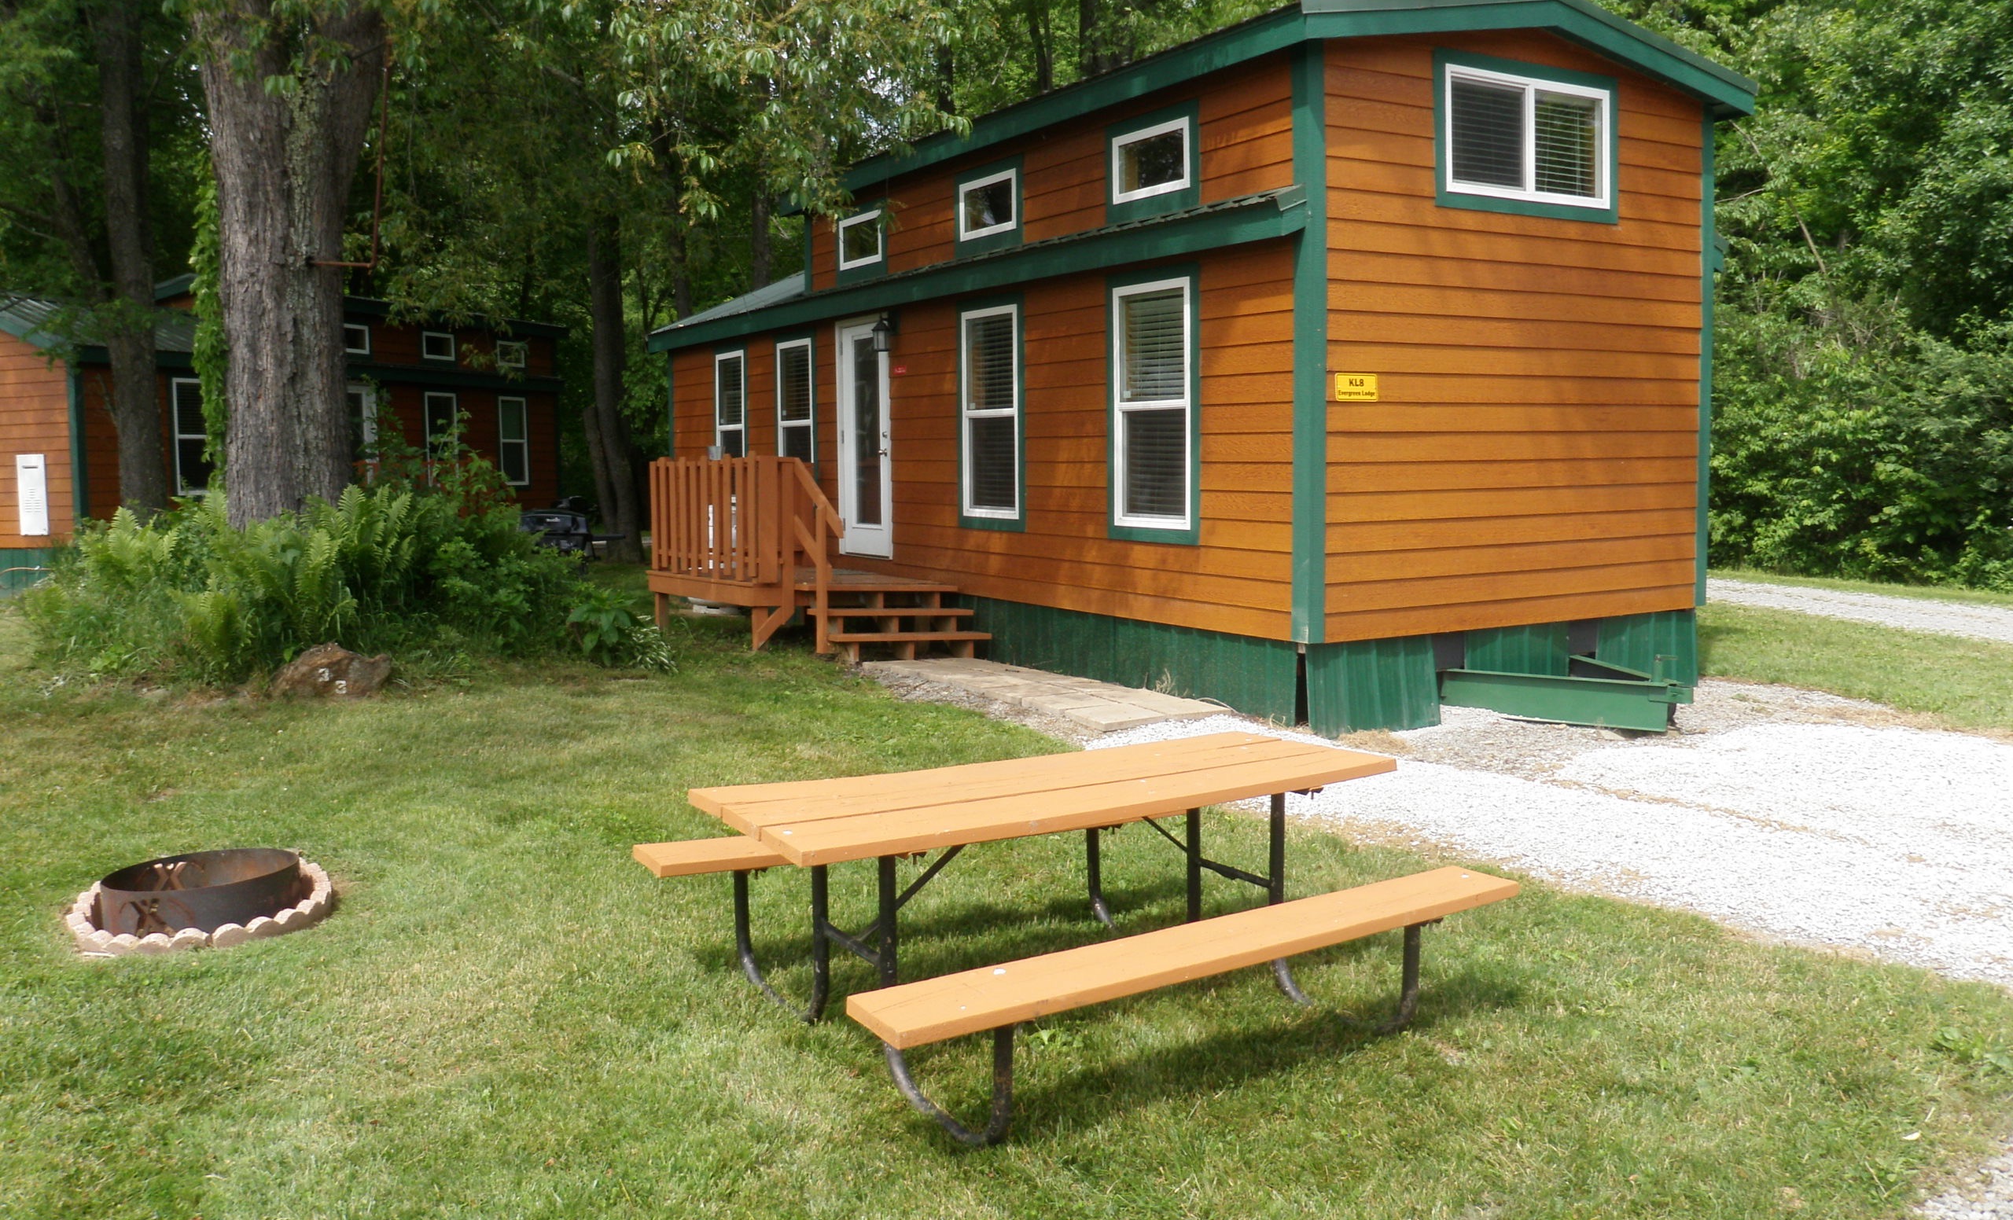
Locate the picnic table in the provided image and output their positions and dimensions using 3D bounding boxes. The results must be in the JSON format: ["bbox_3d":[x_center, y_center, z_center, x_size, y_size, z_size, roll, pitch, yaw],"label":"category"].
[{"bbox_3d":[0.141,0.821,4.619,1.890,0.710,1.693,-4,8,-31],"label":"picnic table"}]

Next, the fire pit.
[{"bbox_3d":[-3.013,1.049,6.102,0.951,0.190,0.951,-1,5,0],"label":"fire pit"}]

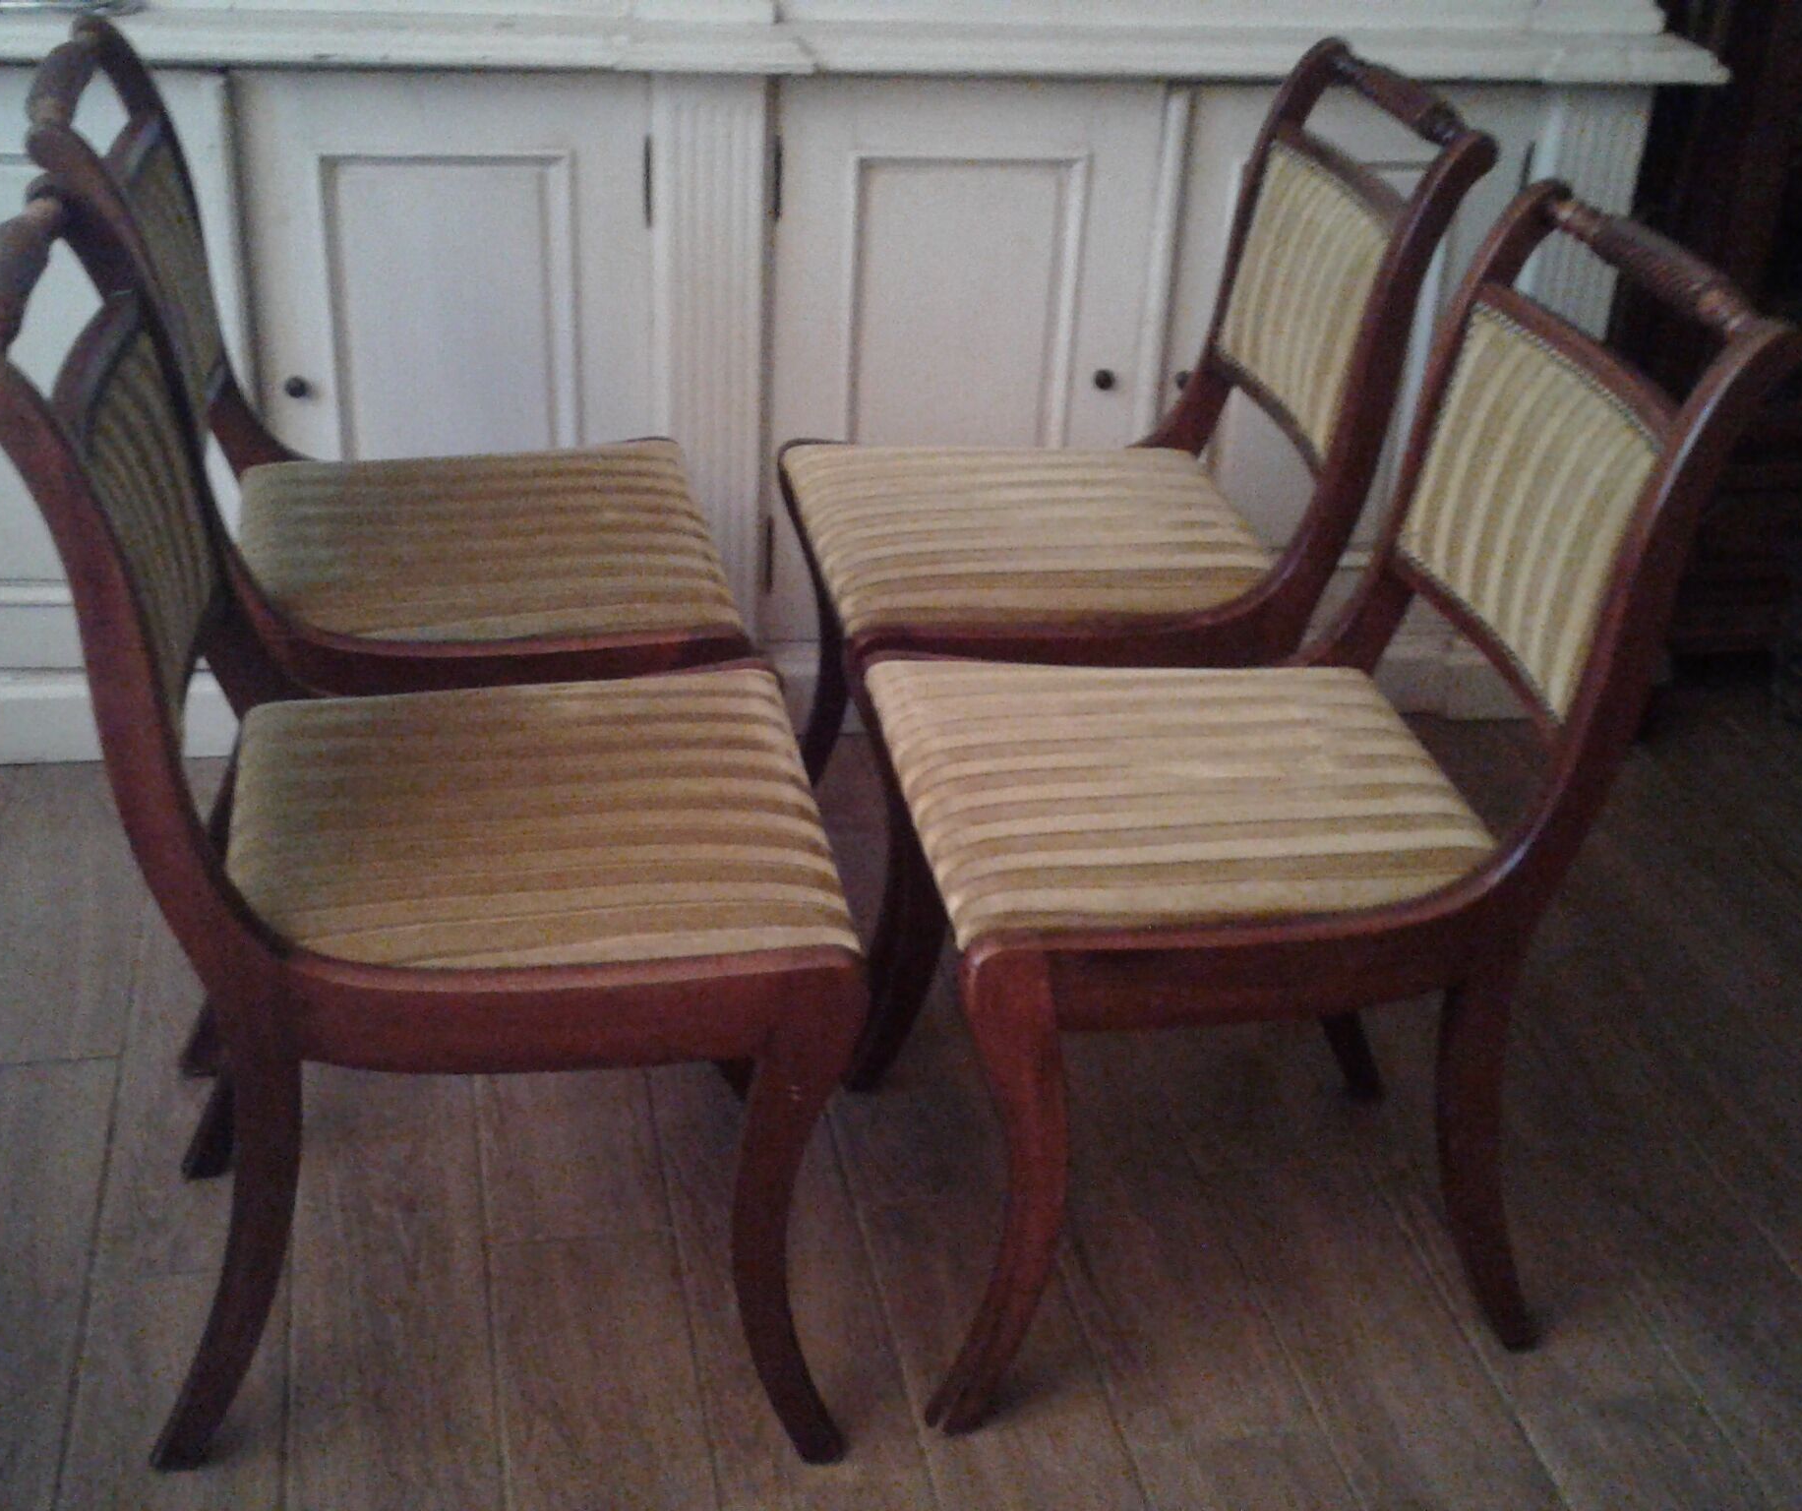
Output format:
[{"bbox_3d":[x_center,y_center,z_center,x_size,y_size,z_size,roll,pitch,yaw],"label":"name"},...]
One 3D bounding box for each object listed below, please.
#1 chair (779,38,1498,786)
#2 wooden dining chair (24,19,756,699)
[{"bbox_3d":[0.176,-0.206,2.008,0.521,0.855,0.450,-3,30,-11],"label":"chair"},{"bbox_3d":[-0.432,-0.179,1.901,0.521,0.855,0.450,-4,30,-13],"label":"wooden dining chair"}]

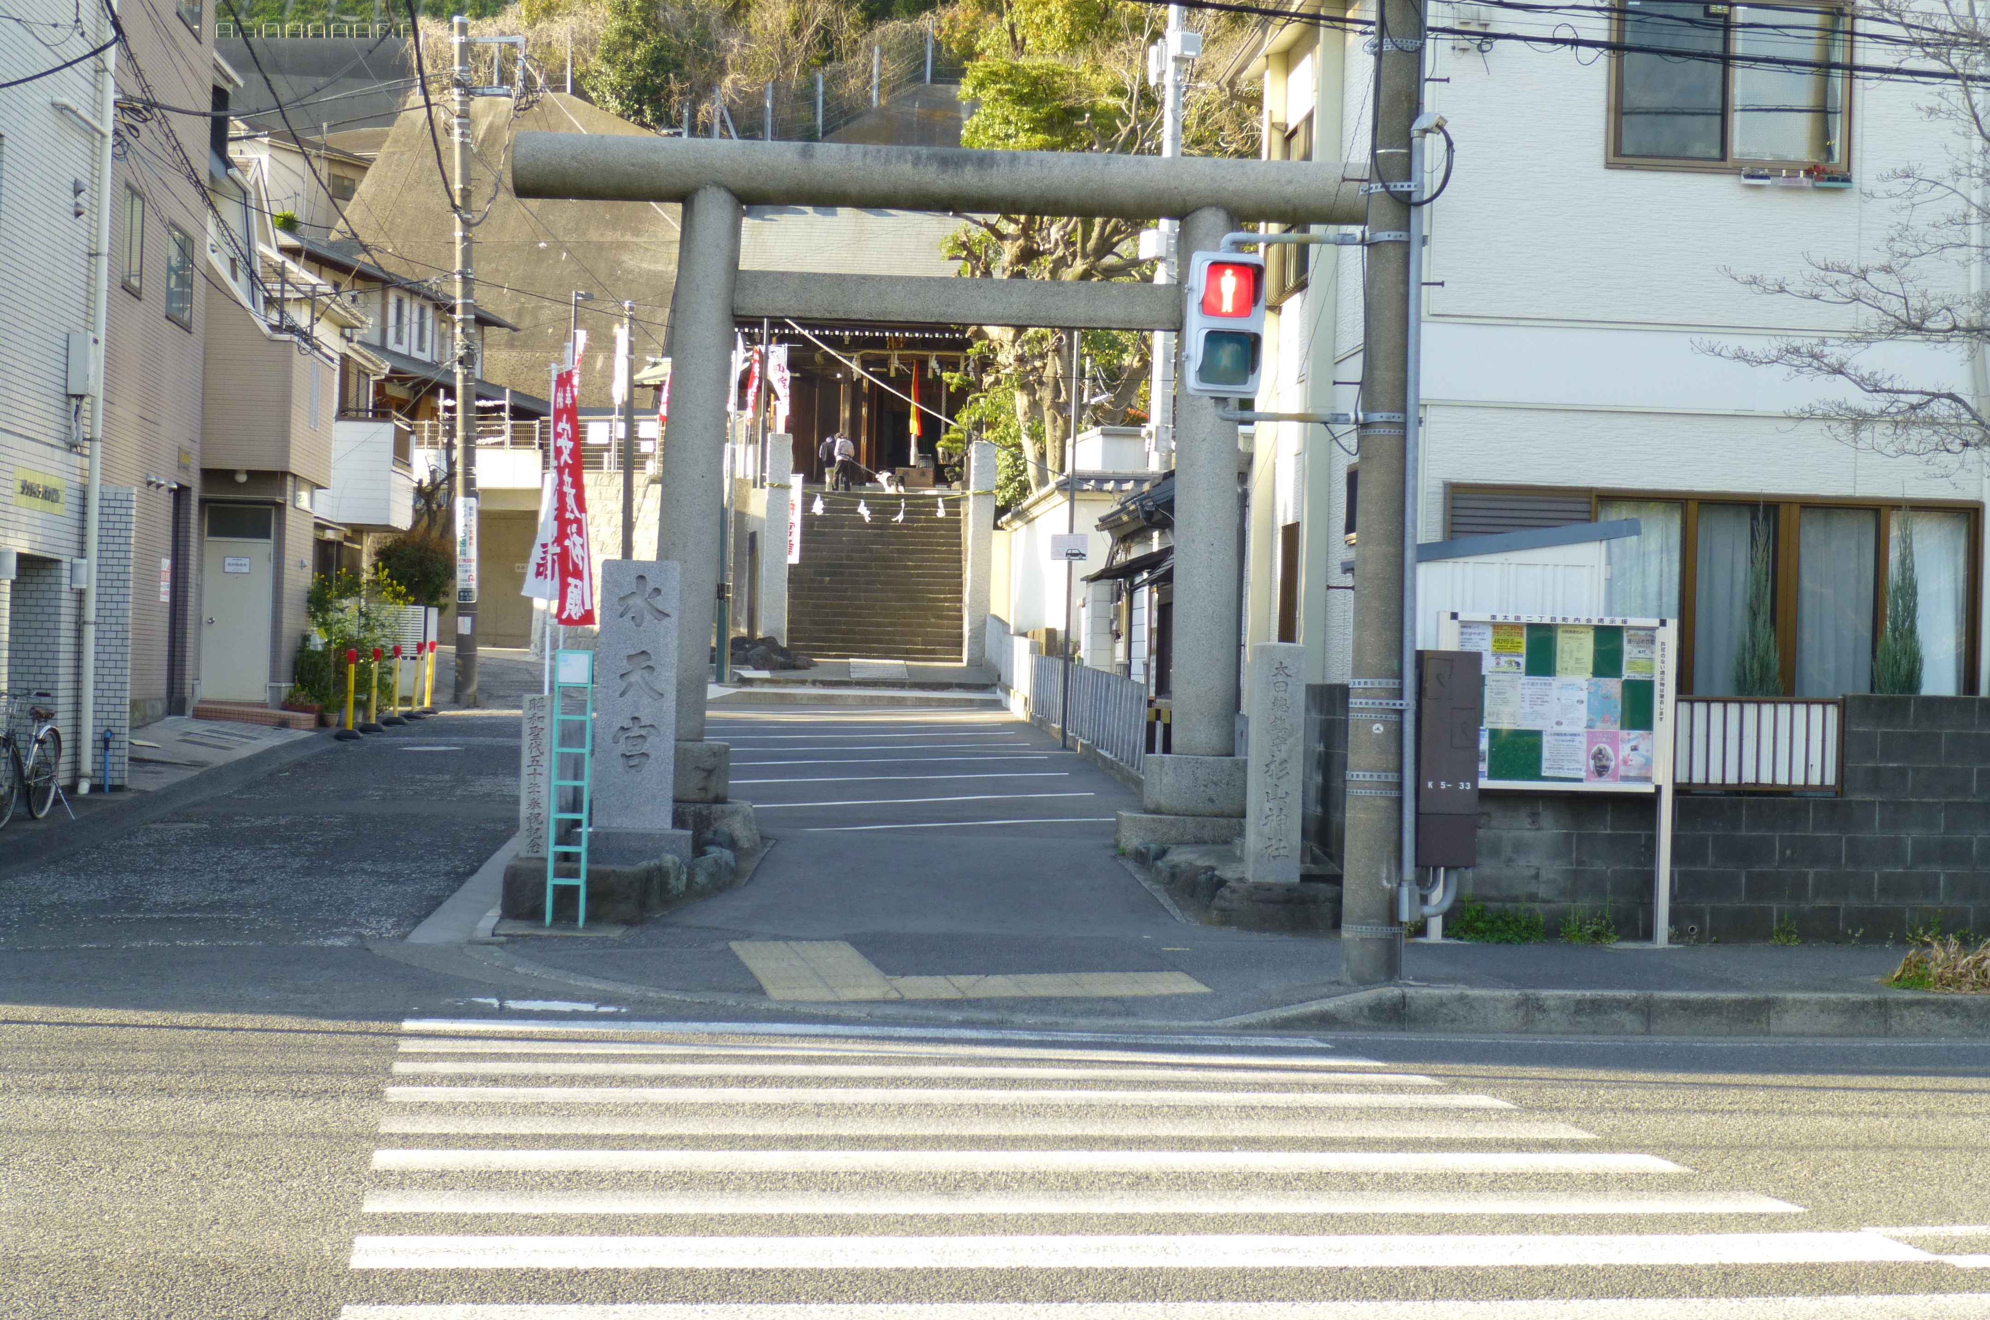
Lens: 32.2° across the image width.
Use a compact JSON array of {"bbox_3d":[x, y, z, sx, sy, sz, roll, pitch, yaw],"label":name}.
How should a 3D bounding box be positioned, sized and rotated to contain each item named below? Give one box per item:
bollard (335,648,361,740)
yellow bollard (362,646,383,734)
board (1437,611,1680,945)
[{"bbox_3d":[-7.355,0.372,39.300,0.300,1.000,0.300,2,-1,0],"label":"bollard"},{"bbox_3d":[-6.663,0.325,37.000,0.270,0.890,0.270,2,-1,0],"label":"yellow bollard"},{"bbox_3d":[3.238,0.691,19.900,1.380,1.900,0.100,2,-1,-9],"label":"board"}]

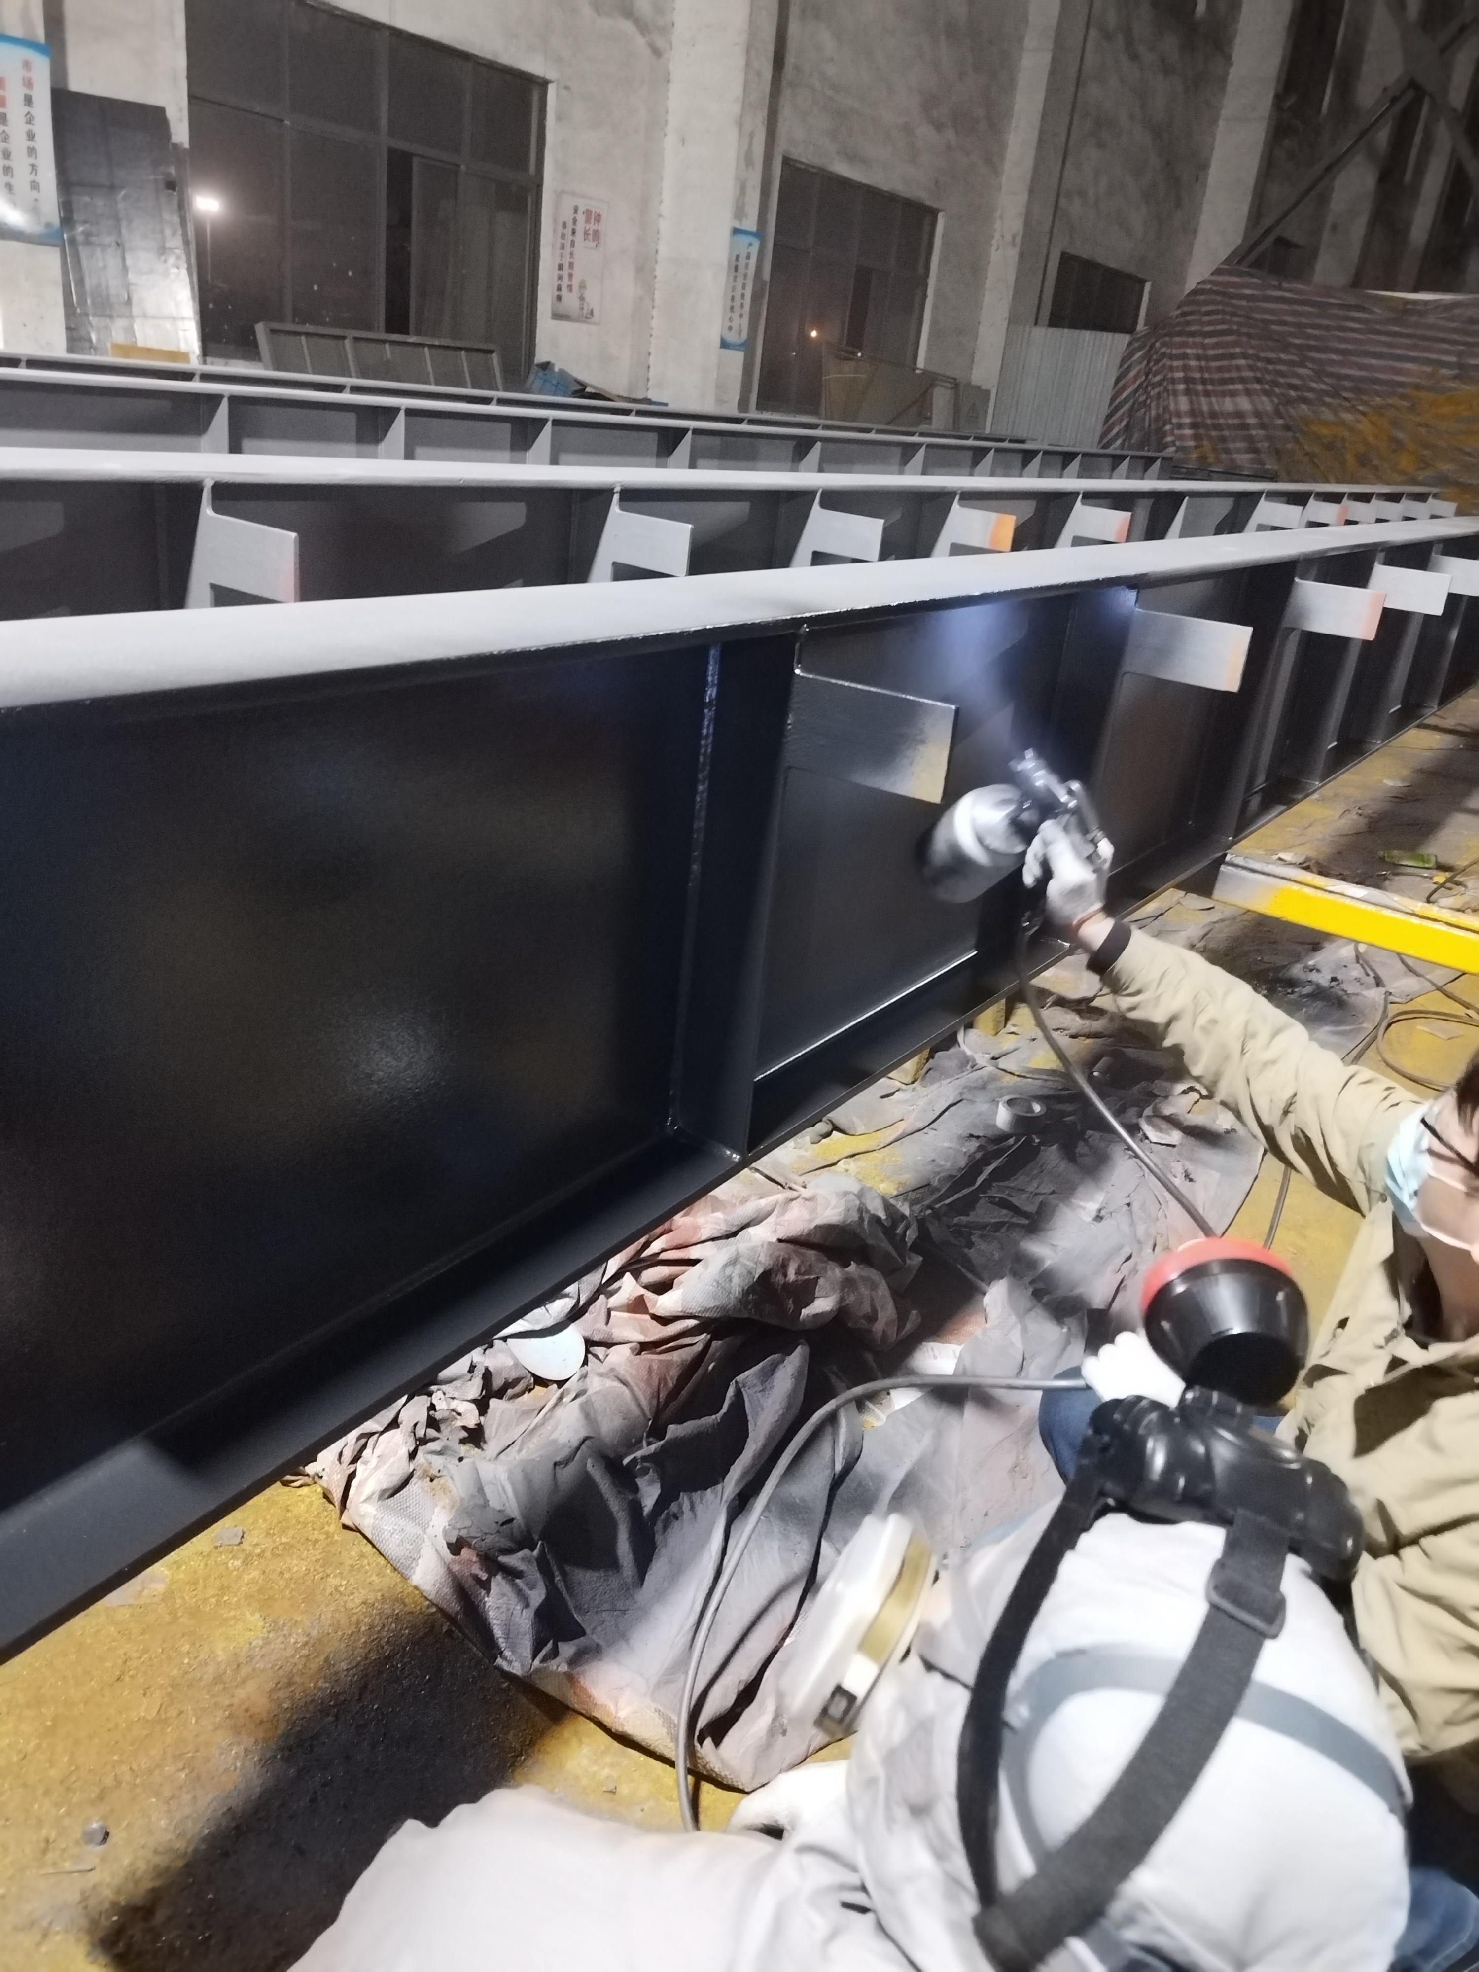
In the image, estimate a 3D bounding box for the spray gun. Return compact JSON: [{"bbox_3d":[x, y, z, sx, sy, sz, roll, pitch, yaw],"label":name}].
[{"bbox_3d":[0.386,-0.202,2.044,0.190,0.270,0.121,49,50,2],"label":"spray gun"}]

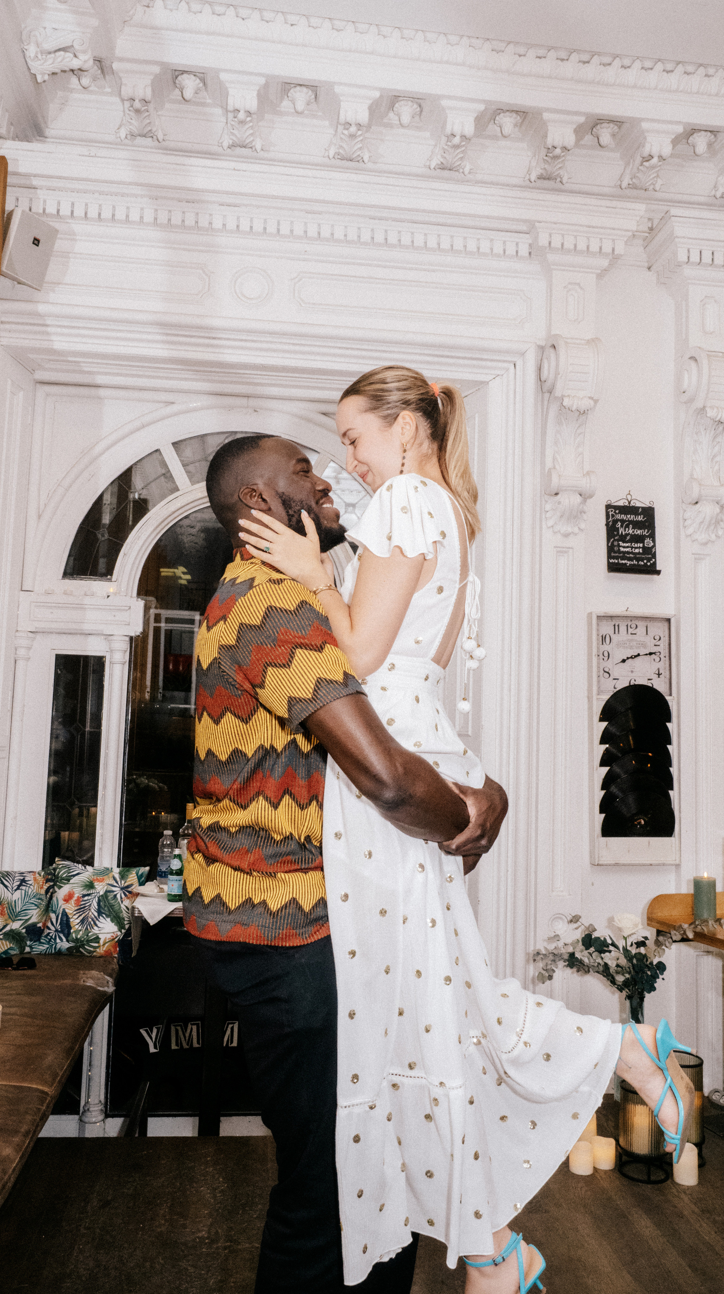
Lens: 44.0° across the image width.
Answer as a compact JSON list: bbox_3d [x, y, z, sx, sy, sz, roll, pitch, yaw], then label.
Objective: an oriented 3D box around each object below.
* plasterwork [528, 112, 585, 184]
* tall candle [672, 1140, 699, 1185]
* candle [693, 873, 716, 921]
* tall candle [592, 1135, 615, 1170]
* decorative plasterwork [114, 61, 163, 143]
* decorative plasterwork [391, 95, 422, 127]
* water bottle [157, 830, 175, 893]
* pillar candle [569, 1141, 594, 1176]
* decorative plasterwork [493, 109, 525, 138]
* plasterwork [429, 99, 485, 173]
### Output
[{"bbox_3d":[0.755,-1.942,3.505,0.170,0.180,0.200,2,-6,-7],"label":"plasterwork"},{"bbox_3d":[1.032,1.648,2.861,0.075,0.098,0.075,2,-5,-6],"label":"tall candle"},{"bbox_3d":[1.254,0.919,3.279,0.078,0.144,0.078,2,-5,-6],"label":"candle"},{"bbox_3d":[0.796,1.659,2.946,0.074,0.076,0.074,2,-5,-6],"label":"tall candle"},{"bbox_3d":[-0.855,-2.087,3.451,0.182,0.183,0.215,2,-5,-6],"label":"decorative plasterwork"},{"bbox_3d":[0.173,-2.090,3.535,0.105,0.100,0.105,2,-5,-6],"label":"decorative plasterwork"},{"bbox_3d":[-0.726,0.804,3.351,0.065,0.222,0.065,2,-6,-7],"label":"water bottle"},{"bbox_3d":[0.706,1.638,2.881,0.076,0.083,0.076,2,-5,-6],"label":"pillar candle"},{"bbox_3d":[0.542,-1.937,3.343,0.105,0.085,0.105,2,-5,-6],"label":"decorative plasterwork"},{"bbox_3d":[0.353,-1.882,3.345,0.172,0.152,0.205,2,-5,-6],"label":"plasterwork"}]

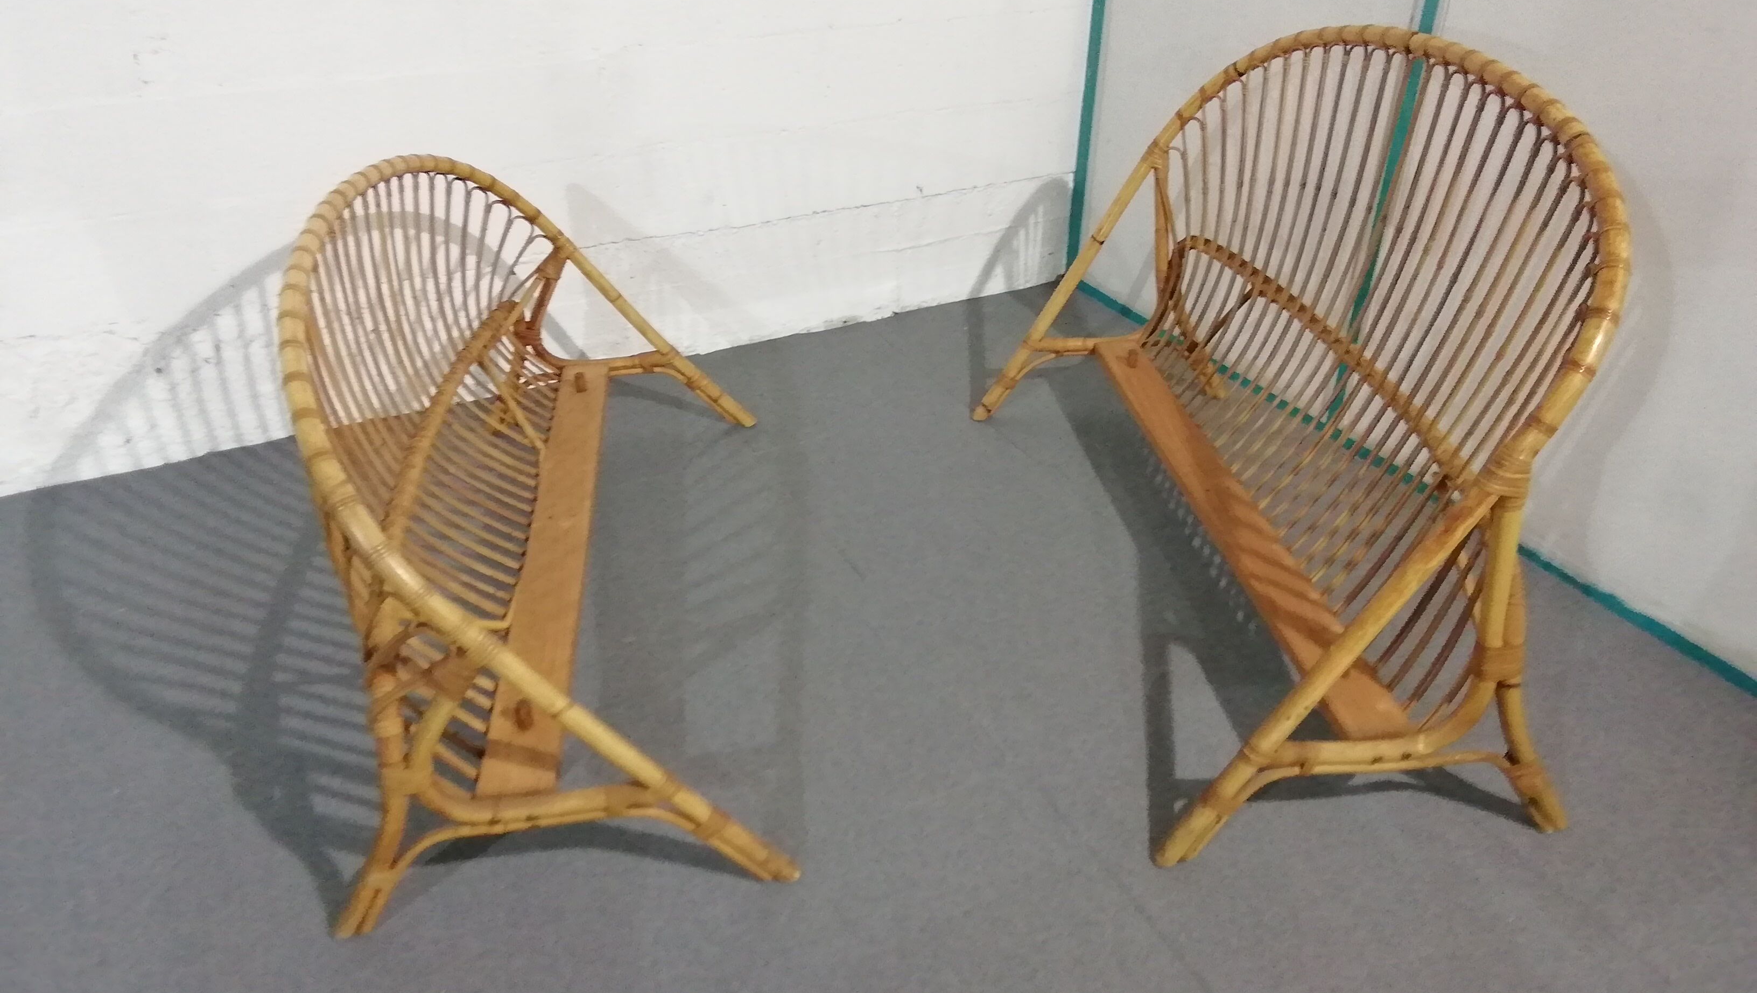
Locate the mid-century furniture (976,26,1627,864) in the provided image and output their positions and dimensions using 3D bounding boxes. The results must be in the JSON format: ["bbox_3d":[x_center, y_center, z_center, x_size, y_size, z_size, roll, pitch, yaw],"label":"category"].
[{"bbox_3d":[0.606,-0.253,2.020,0.612,0.944,1.339,-4,33,-7],"label":"mid-century furniture"}]

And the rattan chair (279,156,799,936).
[{"bbox_3d":[-0.497,-0.124,1.967,0.625,0.758,1.347,-4,33,-7],"label":"rattan chair"}]

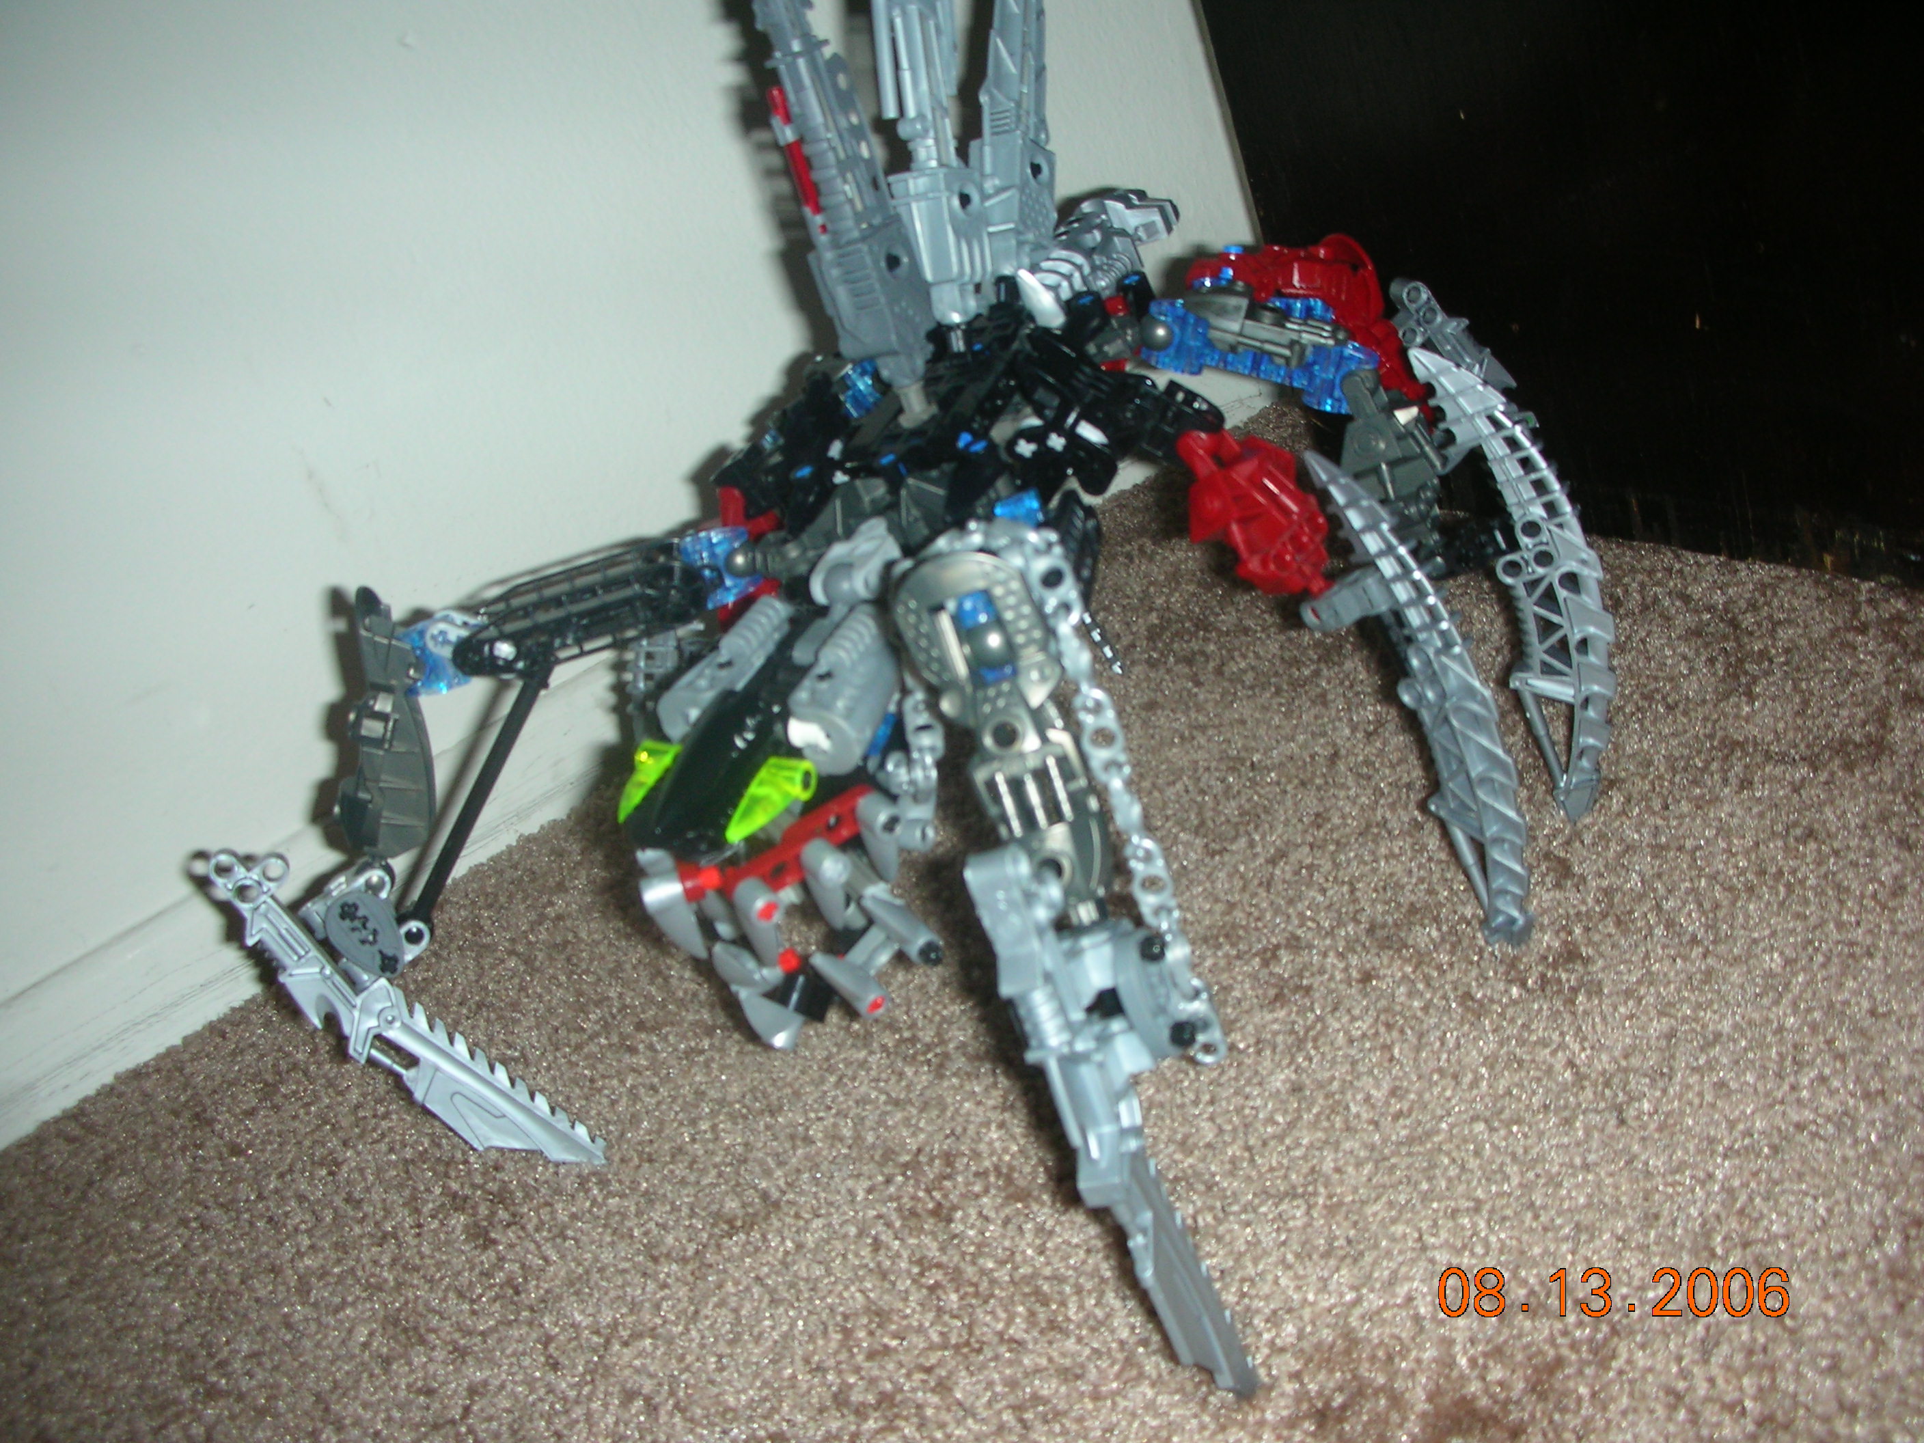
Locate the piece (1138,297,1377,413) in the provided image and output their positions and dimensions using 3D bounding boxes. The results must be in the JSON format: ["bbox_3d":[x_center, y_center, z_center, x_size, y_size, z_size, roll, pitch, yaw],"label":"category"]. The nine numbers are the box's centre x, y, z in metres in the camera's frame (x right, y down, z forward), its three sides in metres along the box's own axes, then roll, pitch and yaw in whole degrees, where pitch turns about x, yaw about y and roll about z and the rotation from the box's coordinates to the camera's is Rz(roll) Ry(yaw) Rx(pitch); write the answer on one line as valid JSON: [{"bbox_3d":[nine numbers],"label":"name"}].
[{"bbox_3d":[0.087,-0.108,0.575,0.080,0.022,0.019,25,49,35],"label":"piece"}]

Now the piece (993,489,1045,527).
[{"bbox_3d":[0.014,-0.055,0.500,0.013,0.009,0.012,-13,25,18],"label":"piece"}]

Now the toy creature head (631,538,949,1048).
[{"bbox_3d":[-0.039,0.014,0.445,0.058,0.060,0.095,-5,58,32],"label":"toy creature head"}]

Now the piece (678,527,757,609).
[{"bbox_3d":[-0.069,-0.044,0.550,0.018,0.022,0.022,0,16,39],"label":"piece"}]

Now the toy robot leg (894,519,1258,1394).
[{"bbox_3d":[0.024,0.045,0.395,0.043,0.055,0.185,-17,65,0],"label":"toy robot leg"}]

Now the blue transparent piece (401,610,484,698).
[{"bbox_3d":[-0.128,-0.017,0.478,0.017,0.021,0.019,0,16,39],"label":"blue transparent piece"}]

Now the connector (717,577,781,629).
[{"bbox_3d":[-0.059,-0.033,0.540,0.018,0.012,0.013,-9,27,25],"label":"connector"}]

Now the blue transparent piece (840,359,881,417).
[{"bbox_3d":[-0.030,-0.098,0.575,0.012,0.015,0.012,1,32,40],"label":"blue transparent piece"}]

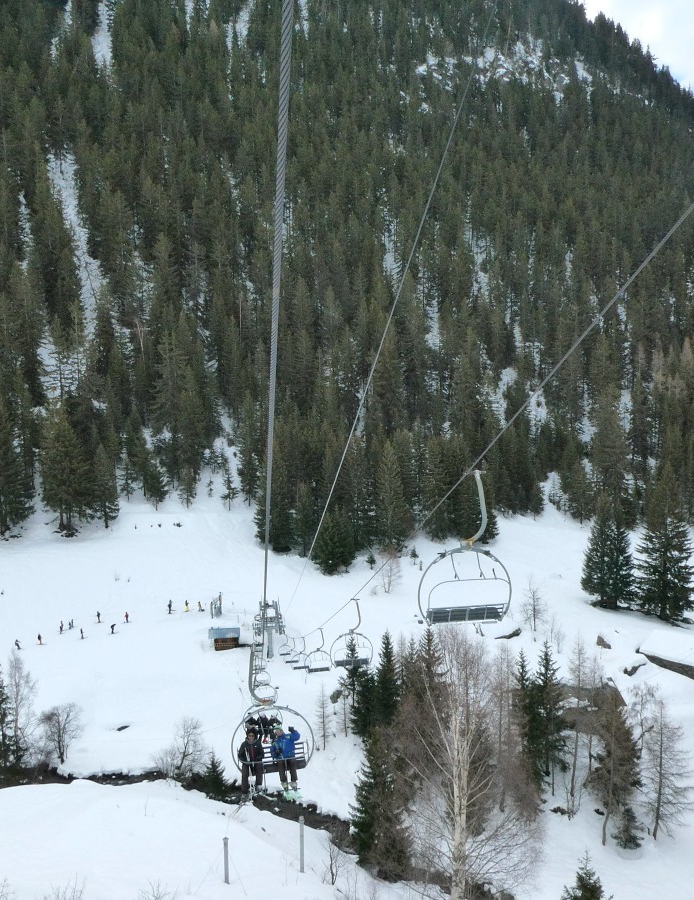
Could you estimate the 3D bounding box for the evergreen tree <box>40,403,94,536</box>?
[{"bbox_3d":[-51.718,3.475,152.890,10.000,24.540,10.000,-5,10,-19],"label":"evergreen tree"}]

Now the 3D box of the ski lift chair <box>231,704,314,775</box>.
[{"bbox_3d":[-1.683,6.587,18.800,1.850,1.550,0.900,-3,10,-6],"label":"ski lift chair"}]

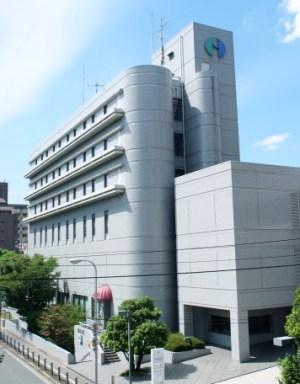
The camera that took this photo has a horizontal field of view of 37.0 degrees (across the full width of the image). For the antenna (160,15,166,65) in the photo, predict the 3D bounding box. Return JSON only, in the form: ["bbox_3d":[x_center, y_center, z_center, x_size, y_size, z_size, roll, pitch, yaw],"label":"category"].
[{"bbox_3d":[1.476,-16.509,48.866,0.600,5.606,0.500,-2,-9,2],"label":"antenna"}]

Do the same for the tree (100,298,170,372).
[{"bbox_3d":[-0.998,9.375,29.709,4.300,4.732,4.000,-1,-9,-2],"label":"tree"}]

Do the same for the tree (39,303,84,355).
[{"bbox_3d":[-7.342,11.238,37.225,3.700,3.546,3.300,0,-9,-11],"label":"tree"}]

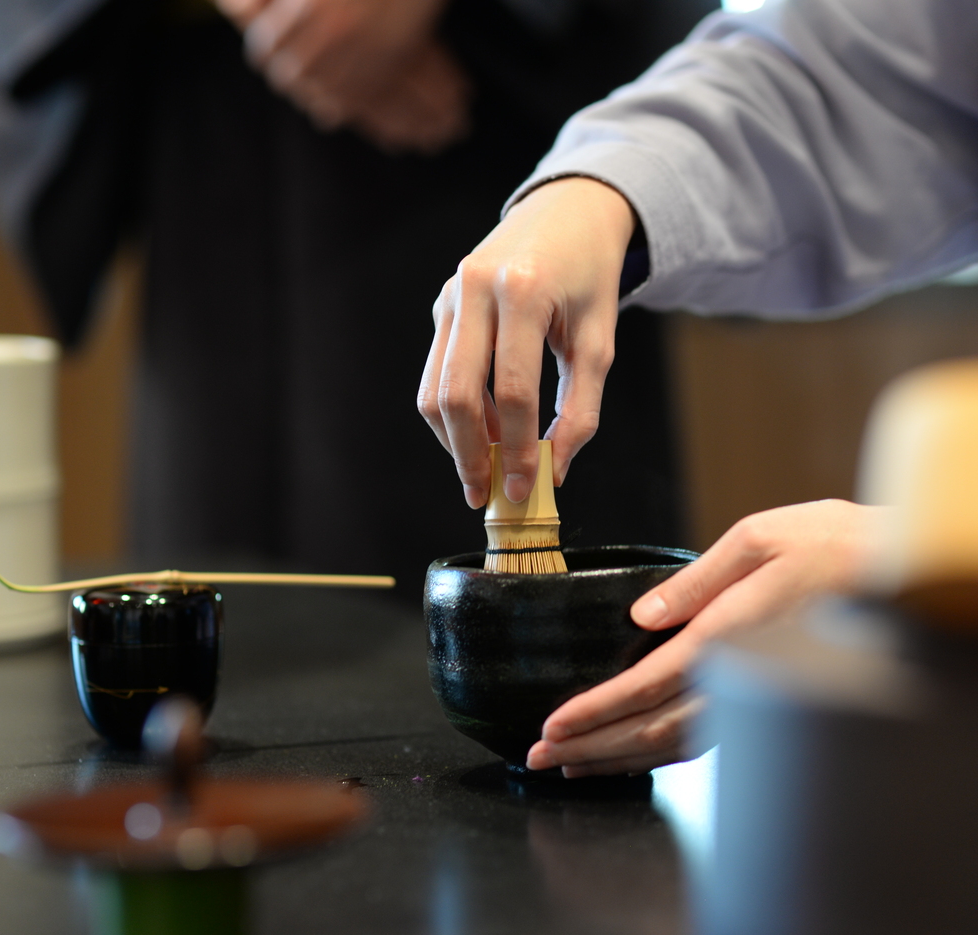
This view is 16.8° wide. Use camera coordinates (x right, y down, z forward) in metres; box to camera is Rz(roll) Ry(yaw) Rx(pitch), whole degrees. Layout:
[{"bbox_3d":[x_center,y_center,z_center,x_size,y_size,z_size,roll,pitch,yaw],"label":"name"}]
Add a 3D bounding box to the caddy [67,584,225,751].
[{"bbox_3d":[-0.152,0.088,1.465,0.068,0.069,0.068,-1,5,0],"label":"caddy"}]

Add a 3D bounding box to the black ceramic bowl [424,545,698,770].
[{"bbox_3d":[0.030,0.082,1.386,0.119,0.088,0.119,-1,5,0],"label":"black ceramic bowl"}]

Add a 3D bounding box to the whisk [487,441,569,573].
[{"bbox_3d":[0.015,0.045,1.389,0.054,0.112,0.054,-1,5,0],"label":"whisk"}]

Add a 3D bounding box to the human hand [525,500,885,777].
[{"bbox_3d":[0.092,0.073,1.350,0.175,0.080,0.075,-31,0,3],"label":"human hand"}]

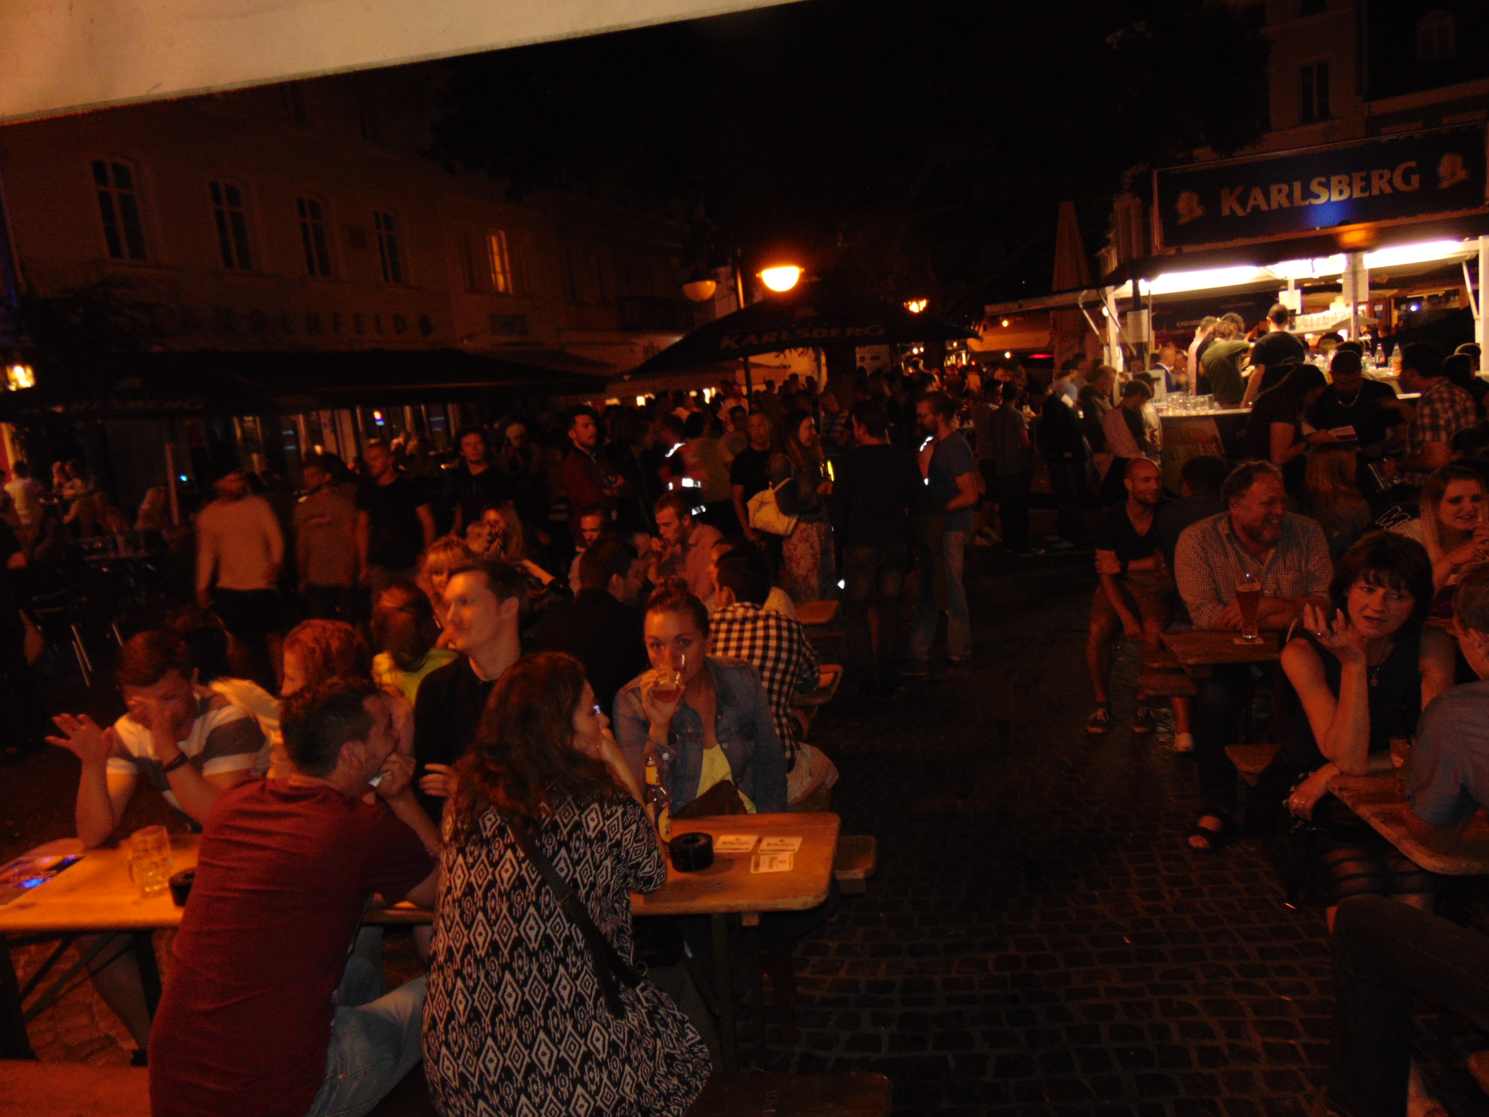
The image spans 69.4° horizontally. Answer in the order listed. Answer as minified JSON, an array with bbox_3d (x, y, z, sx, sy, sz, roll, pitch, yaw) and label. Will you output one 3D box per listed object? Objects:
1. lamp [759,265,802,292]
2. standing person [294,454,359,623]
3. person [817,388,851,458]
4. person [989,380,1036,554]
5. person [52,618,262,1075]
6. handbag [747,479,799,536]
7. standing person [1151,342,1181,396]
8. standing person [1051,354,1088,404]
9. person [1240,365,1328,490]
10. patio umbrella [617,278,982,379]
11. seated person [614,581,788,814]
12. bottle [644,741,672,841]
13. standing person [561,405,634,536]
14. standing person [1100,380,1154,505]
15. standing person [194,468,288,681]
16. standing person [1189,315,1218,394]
[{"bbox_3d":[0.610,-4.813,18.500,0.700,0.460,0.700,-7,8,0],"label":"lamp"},{"bbox_3d":[-2.831,0.169,7.450,0.500,1.770,0.340,-7,8,-6],"label":"standing person"},{"bbox_3d":[0.891,-0.682,10.031,0.480,1.740,0.350,-1,10,30],"label":"person"},{"bbox_3d":[2.812,-0.953,11.050,0.470,1.740,0.380,0,10,40],"label":"person"},{"bbox_3d":[-1.677,0.826,3.173,0.620,1.330,0.770,-6,8,6],"label":"person"},{"bbox_3d":[0.190,-0.321,7.150,0.360,0.360,0.160,5,8,7],"label":"handbag"},{"bbox_3d":[4.772,-1.482,12.000,0.500,1.780,0.360,-11,9,-30],"label":"standing person"},{"bbox_3d":[3.517,-1.258,11.533,0.360,1.770,0.500,-11,10,-27],"label":"standing person"},{"bbox_3d":[3.068,-0.248,6.129,0.450,1.720,0.500,-7,9,-2],"label":"person"},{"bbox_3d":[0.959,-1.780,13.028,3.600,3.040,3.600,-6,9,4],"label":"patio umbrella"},{"bbox_3d":[-0.050,0.720,2.982,0.520,1.340,0.750,-5,9,7],"label":"seated person"},{"bbox_3d":[-0.202,0.584,2.562,0.063,0.245,0.063,-6,9,0],"label":"bottle"},{"bbox_3d":[-0.993,-0.159,7.600,0.420,1.830,0.520,0,10,41],"label":"standing person"},{"bbox_3d":[3.377,-0.704,9.300,0.550,1.630,0.500,-10,9,-27],"label":"standing person"},{"bbox_3d":[-3.854,0.149,8.429,0.600,1.720,0.380,-8,9,-12],"label":"standing person"},{"bbox_3d":[4.552,-1.464,10.500,0.420,1.760,0.500,-11,9,-30],"label":"standing person"}]

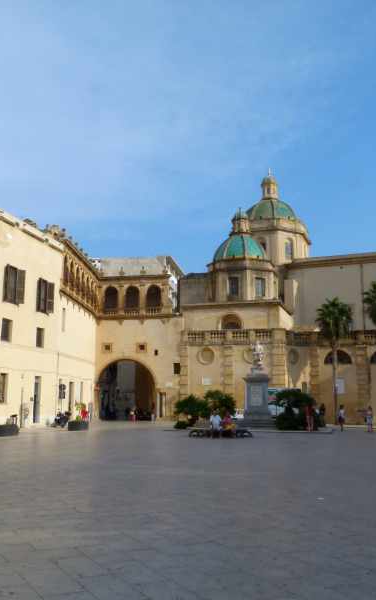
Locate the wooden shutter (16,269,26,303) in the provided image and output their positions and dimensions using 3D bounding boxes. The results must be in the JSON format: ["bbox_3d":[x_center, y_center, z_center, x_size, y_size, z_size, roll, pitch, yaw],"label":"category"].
[{"bbox_3d":[-12.633,-1.001,43.728,0.081,2.663,0.761,-5,-11,28],"label":"wooden shutter"}]

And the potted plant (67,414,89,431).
[{"bbox_3d":[-7.436,8.368,39.335,1.420,1.020,1.420,-3,-11,16],"label":"potted plant"}]

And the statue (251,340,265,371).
[{"bbox_3d":[5.185,4.091,42.979,0.950,2.200,0.800,0,-11,0],"label":"statue"}]

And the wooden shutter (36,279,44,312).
[{"bbox_3d":[-11.965,-0.325,46.589,0.600,2.550,0.070,-9,-14,40],"label":"wooden shutter"}]

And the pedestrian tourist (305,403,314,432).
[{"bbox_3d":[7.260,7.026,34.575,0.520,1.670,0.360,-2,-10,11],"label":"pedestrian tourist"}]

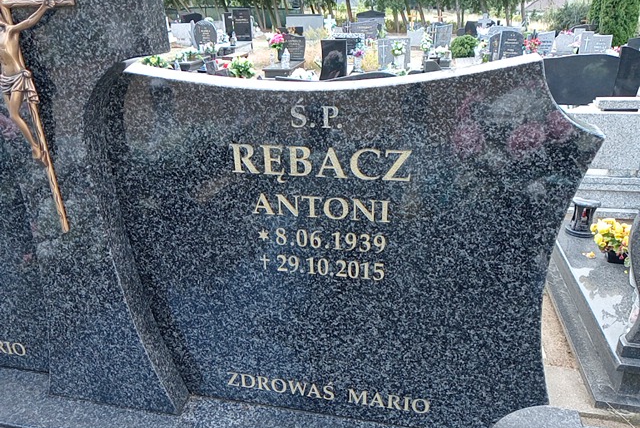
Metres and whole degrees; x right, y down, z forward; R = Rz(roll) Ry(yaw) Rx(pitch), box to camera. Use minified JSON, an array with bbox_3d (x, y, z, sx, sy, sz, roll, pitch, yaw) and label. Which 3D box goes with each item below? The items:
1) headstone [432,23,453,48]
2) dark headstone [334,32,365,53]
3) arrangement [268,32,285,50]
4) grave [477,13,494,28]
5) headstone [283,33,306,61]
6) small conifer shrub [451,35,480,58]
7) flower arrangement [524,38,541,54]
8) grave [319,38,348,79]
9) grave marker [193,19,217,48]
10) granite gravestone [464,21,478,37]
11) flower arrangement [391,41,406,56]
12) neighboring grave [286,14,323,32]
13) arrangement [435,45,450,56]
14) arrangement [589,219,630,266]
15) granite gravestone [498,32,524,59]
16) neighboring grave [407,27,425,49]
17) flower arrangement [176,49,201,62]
[{"bbox_3d":[3.100,-4.458,13.020,0.421,0.587,0.126,2,23,10],"label":"headstone"},{"bbox_3d":[0.708,-4.129,12.600,0.783,0.497,0.150,3,23,11],"label":"dark headstone"},{"bbox_3d":[-1.000,-3.964,11.900,0.382,0.394,0.340,3,23,11],"label":"arrangement"},{"bbox_3d":[5.017,-5.874,15.750,0.357,0.437,0.126,2,23,10],"label":"grave"},{"bbox_3d":[-0.576,-3.821,11.865,0.496,0.580,0.116,2,23,10],"label":"headstone"},{"bbox_3d":[4.187,-4.853,15.000,0.760,0.670,0.760,2,21,8],"label":"small conifer shrub"},{"bbox_3d":[4.565,-3.613,11.130,0.290,0.296,0.270,2,23,10],"label":"flower arrangement"},{"bbox_3d":[0.267,-2.805,9.400,0.465,0.675,0.100,3,23,11],"label":"grave"},{"bbox_3d":[-2.952,-4.584,13.335,0.525,0.743,0.126,2,23,10],"label":"grave marker"},{"bbox_3d":[5.134,-6.156,17.300,0.512,0.532,0.150,3,23,11],"label":"granite gravestone"},{"bbox_3d":[1.539,-3.217,10.080,0.290,0.266,0.270,2,23,10],"label":"flower arrangement"},{"bbox_3d":[-0.704,-8.757,24.000,1.652,0.866,0.200,3,23,11],"label":"neighboring grave"},{"bbox_3d":[2.460,-3.274,10.400,0.313,0.250,0.300,3,23,11],"label":"arrangement"},{"bbox_3d":[1.519,0.146,2.700,0.215,0.245,0.200,3,23,11],"label":"arrangement"},{"bbox_3d":[4.032,-3.530,10.920,0.423,0.607,0.126,2,23,10],"label":"granite gravestone"},{"bbox_3d":[2.848,-5.199,15.330,0.473,0.581,0.126,2,23,10],"label":"neighboring grave"},{"bbox_3d":[-2.999,-3.612,11.800,0.530,0.300,0.400,3,23,11],"label":"flower arrangement"}]

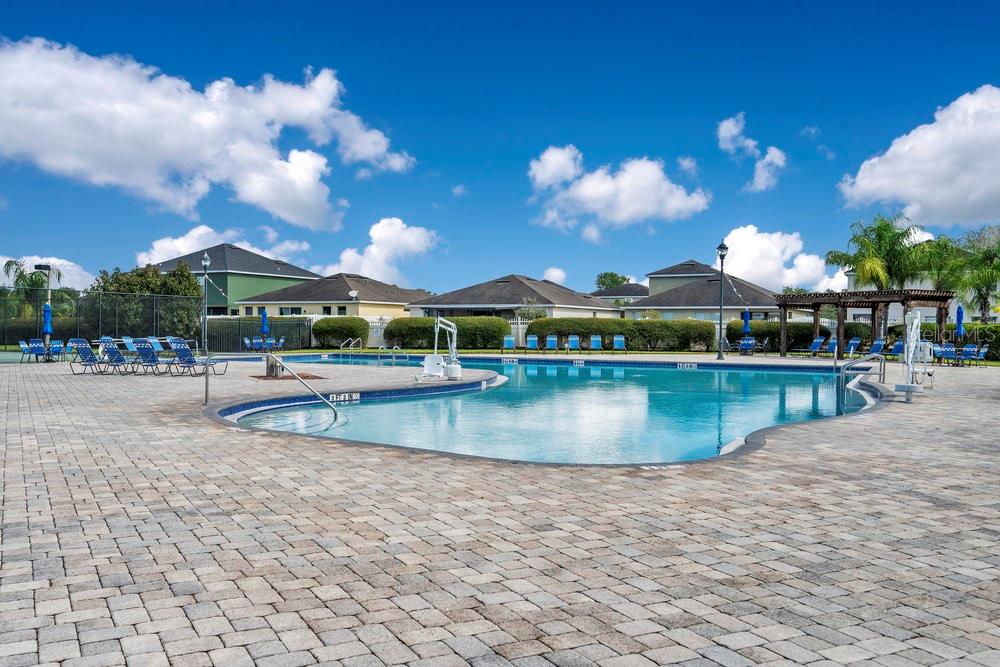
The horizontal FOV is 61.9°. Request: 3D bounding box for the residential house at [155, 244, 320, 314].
[{"bbox_3d":[-25.183,-3.963,77.469,12.000,9.000,12.000,1,1,27],"label":"residential house"}]

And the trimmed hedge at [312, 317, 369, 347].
[{"bbox_3d":[-8.752,-0.002,46.002,3.050,1.780,1.700,0,0,10],"label":"trimmed hedge"}]

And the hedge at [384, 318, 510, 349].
[{"bbox_3d":[-3.244,-0.019,51.501,7.500,1.950,1.800,0,0,4],"label":"hedge"}]

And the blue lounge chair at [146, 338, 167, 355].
[{"bbox_3d":[-14.357,0.555,35.575,1.750,0.940,0.640,1,1,35],"label":"blue lounge chair"}]

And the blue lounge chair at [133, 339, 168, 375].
[{"bbox_3d":[-8.963,0.621,22.238,0.640,0.930,1.850,0,0,13],"label":"blue lounge chair"}]

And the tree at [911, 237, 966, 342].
[{"bbox_3d":[21.581,-1.869,40.989,2.900,6.000,2.900,0,0,0],"label":"tree"}]

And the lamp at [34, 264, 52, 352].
[{"bbox_3d":[-22.727,-1.267,41.494,0.800,4.400,0.400,0,0,0],"label":"lamp"}]

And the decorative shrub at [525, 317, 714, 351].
[{"bbox_3d":[7.241,0.059,50.501,11.300,1.900,1.800,0,0,4],"label":"decorative shrub"}]

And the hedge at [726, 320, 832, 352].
[{"bbox_3d":[16.634,0.156,49.601,6.100,1.800,1.800,0,0,4],"label":"hedge"}]

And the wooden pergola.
[{"bbox_3d":[15.178,-0.258,35.394,3.000,2.720,6.500,0,1,-30],"label":"wooden pergola"}]

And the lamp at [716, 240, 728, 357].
[{"bbox_3d":[8.945,-1.326,33.665,0.450,4.820,0.450,0,0,0],"label":"lamp"}]

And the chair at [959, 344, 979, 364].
[{"bbox_3d":[16.897,0.768,30.005,0.580,0.820,0.620,0,0,-20],"label":"chair"}]

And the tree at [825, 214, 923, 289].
[{"bbox_3d":[16.609,-2.005,37.184,4.000,6.200,4.000,0,0,0],"label":"tree"}]

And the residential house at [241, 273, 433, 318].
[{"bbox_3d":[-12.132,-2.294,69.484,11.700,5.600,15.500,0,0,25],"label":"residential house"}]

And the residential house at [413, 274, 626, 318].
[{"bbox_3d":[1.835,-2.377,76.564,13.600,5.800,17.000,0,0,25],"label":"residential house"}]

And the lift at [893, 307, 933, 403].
[{"bbox_3d":[7.590,0.414,15.303,0.650,1.630,1.250,0,0,23],"label":"lift"}]

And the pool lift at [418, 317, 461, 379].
[{"bbox_3d":[-1.422,0.375,19.903,0.650,1.570,1.150,0,0,30],"label":"pool lift"}]

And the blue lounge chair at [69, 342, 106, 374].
[{"bbox_3d":[-10.719,0.610,22.525,0.640,0.930,1.850,0,0,13],"label":"blue lounge chair"}]

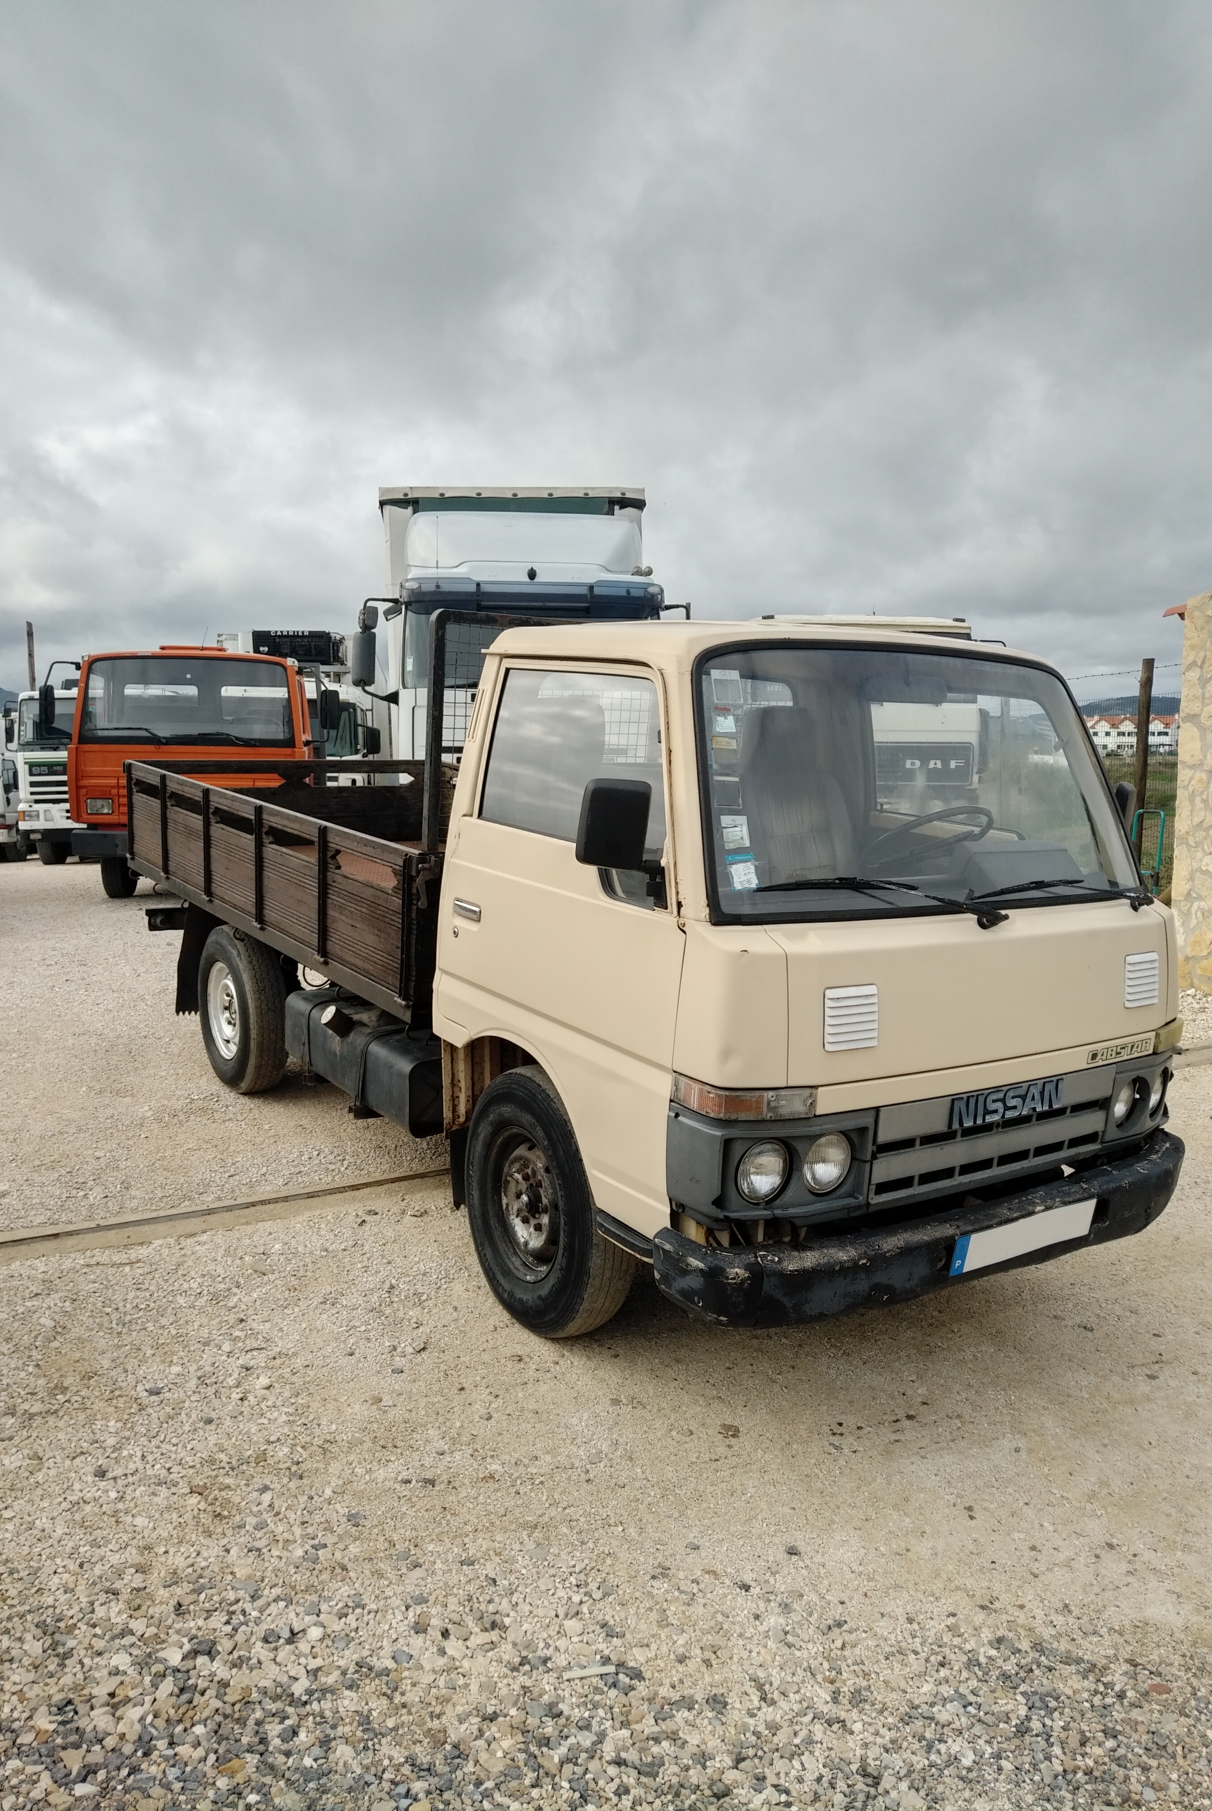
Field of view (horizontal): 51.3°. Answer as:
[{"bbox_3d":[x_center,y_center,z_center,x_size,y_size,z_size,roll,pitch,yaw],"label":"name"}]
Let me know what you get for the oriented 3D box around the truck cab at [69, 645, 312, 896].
[{"bbox_3d":[-4.235,-1.373,13.230,2.200,2.520,1.800,0,7,-10],"label":"truck cab"}]

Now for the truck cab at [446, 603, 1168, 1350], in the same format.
[{"bbox_3d":[0.627,0.107,3.557,1.860,1.790,1.550,-4,9,-34],"label":"truck cab"}]

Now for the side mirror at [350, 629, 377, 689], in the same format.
[{"bbox_3d":[-2.056,-2.087,10.764,0.200,0.460,0.130,1,8,-3],"label":"side mirror"}]

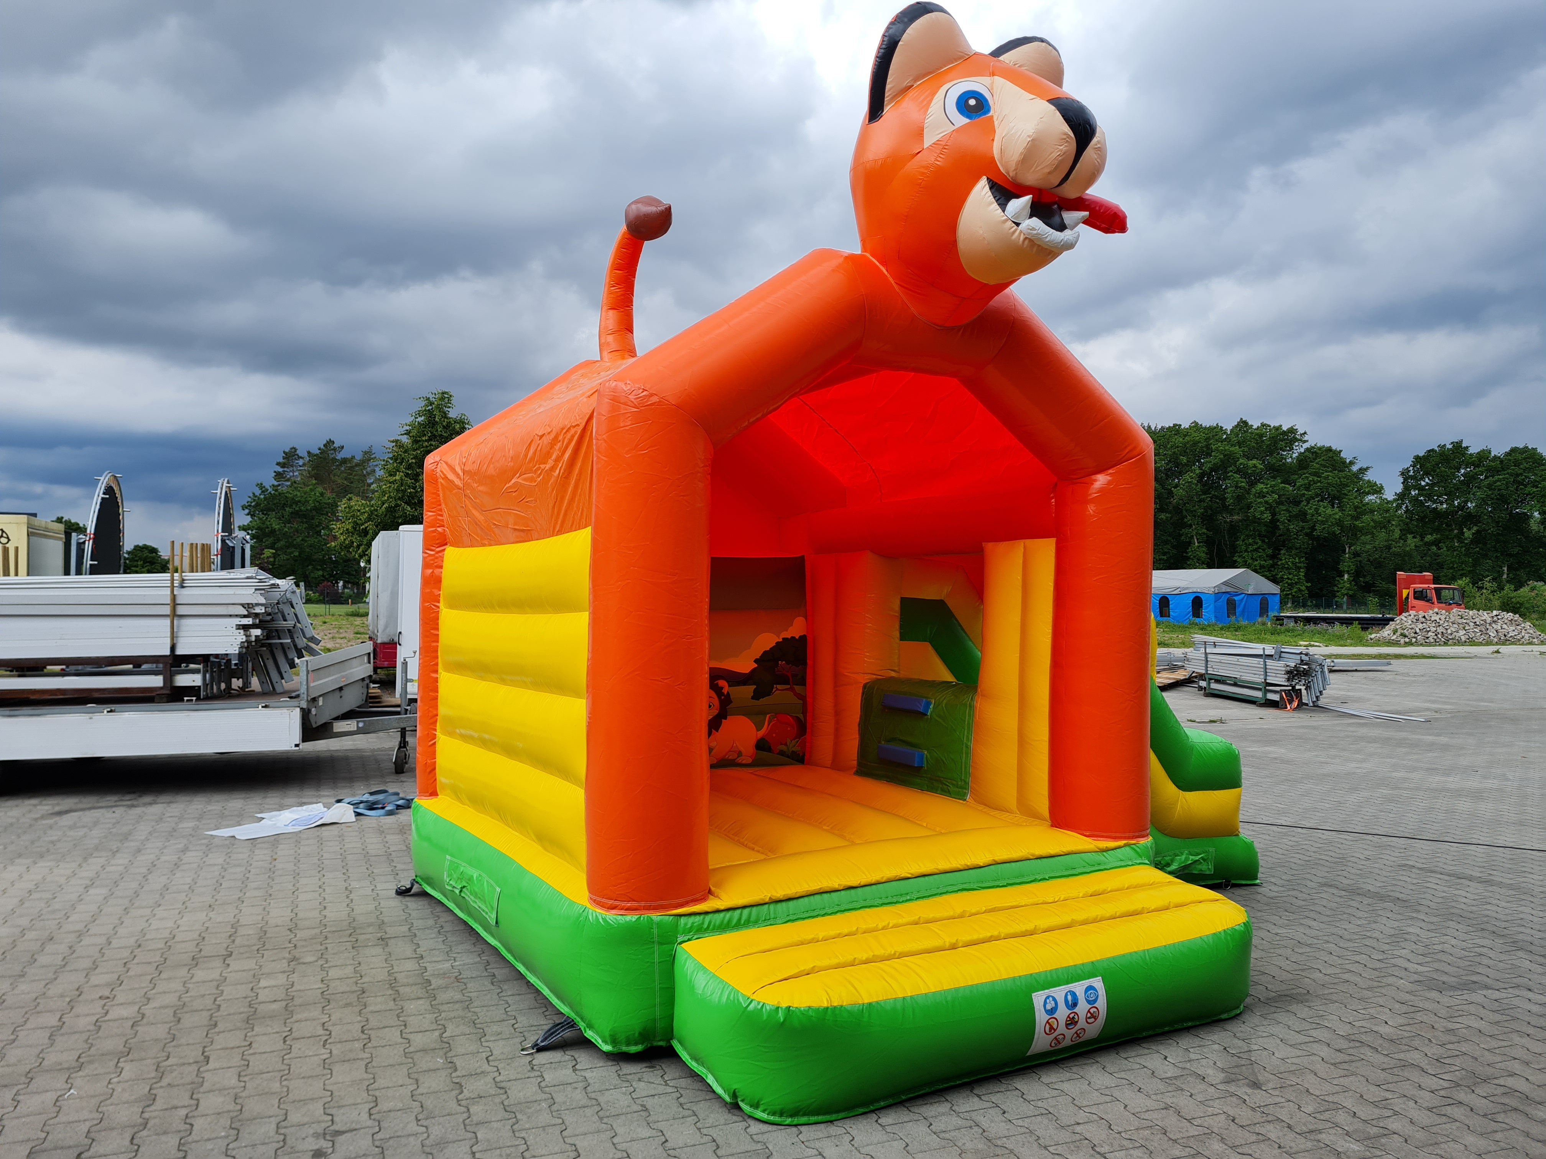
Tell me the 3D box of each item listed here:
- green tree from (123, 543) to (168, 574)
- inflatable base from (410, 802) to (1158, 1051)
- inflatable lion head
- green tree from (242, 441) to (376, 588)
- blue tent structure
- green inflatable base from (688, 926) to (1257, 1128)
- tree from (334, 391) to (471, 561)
[{"bbox_3d":[-72.948,-0.385,135.016,6.000,7.500,6.000,1,-1,0],"label":"green tree"},{"bbox_3d":[-0.097,1.583,6.503,3.080,0.530,3.120,1,-1,-30],"label":"inflatable base"},{"bbox_3d":[0.911,-1.761,4.945,1.080,1.320,1.320,1,-1,-30],"label":"inflatable lion head"},{"bbox_3d":[-44.977,-5.125,112.104,13.000,16.300,12.000,1,-1,0],"label":"green tree"},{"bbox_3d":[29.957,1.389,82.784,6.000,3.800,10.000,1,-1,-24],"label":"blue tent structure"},{"bbox_3d":[0.938,1.612,4.780,2.680,0.430,0.950,1,-1,-30],"label":"green inflatable base"},{"bbox_3d":[-17.408,-3.599,60.072,10.000,12.100,10.000,1,-1,0],"label":"tree"}]

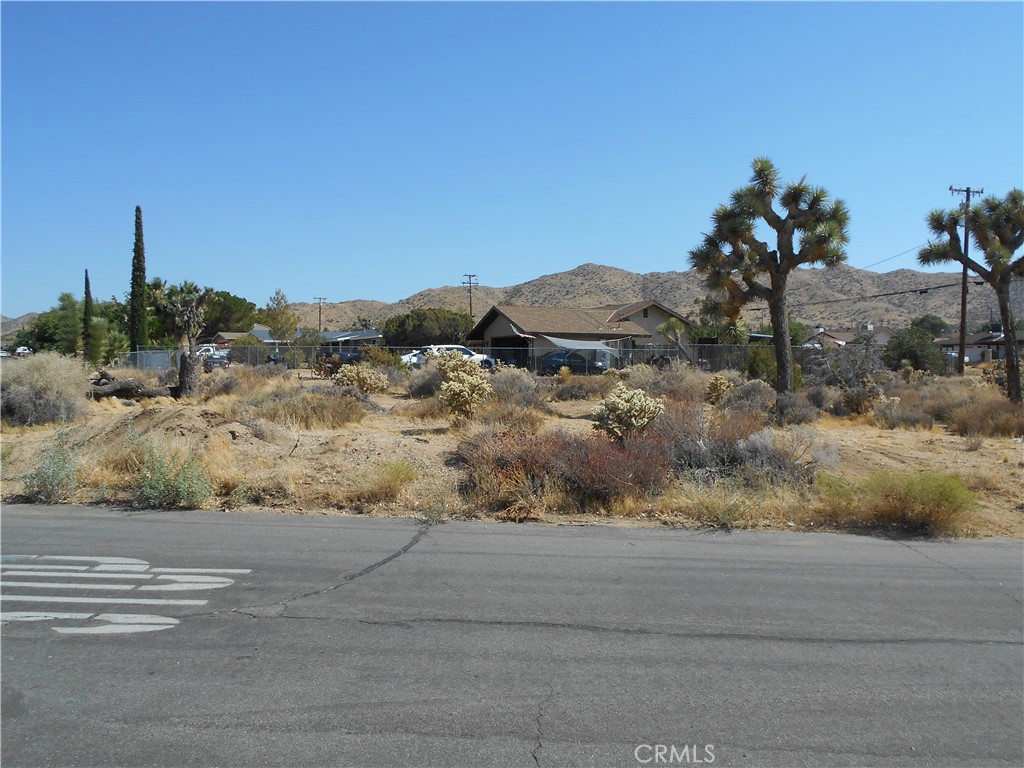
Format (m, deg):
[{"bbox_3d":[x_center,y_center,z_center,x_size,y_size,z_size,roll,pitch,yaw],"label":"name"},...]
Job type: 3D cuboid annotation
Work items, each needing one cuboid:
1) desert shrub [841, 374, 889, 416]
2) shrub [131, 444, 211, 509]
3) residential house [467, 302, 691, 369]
[{"bbox_3d":[8.651,0.272,20.328,1.178,1.011,1.060,1,3,23],"label":"desert shrub"},{"bbox_3d":[-3.482,0.923,8.494,0.820,0.649,0.656,-1,3,-22],"label":"shrub"},{"bbox_3d":[4.704,-3.413,59.810,14.900,4.960,11.200,-1,3,-28],"label":"residential house"}]

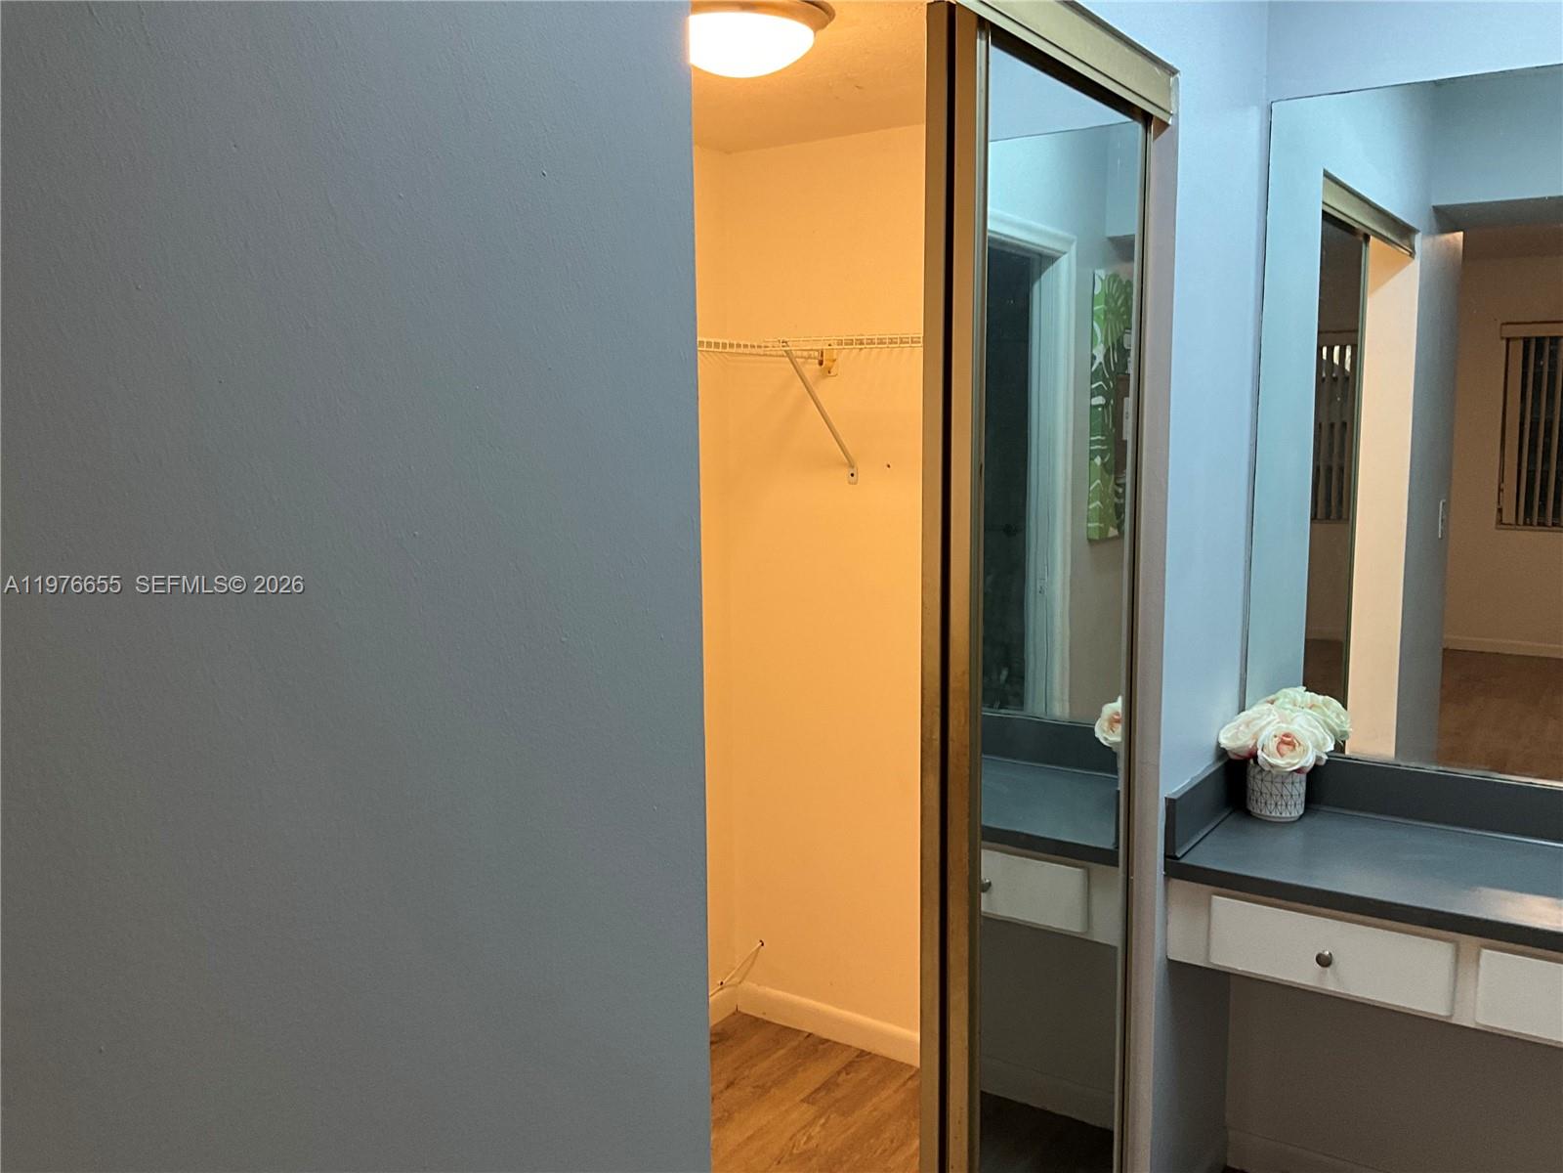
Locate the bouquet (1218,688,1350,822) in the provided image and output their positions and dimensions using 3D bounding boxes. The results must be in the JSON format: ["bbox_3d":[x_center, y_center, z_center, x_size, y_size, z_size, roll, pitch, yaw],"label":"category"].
[{"bbox_3d":[0.925,0.322,2.432,0.188,0.214,0.180,5,9,34],"label":"bouquet"}]

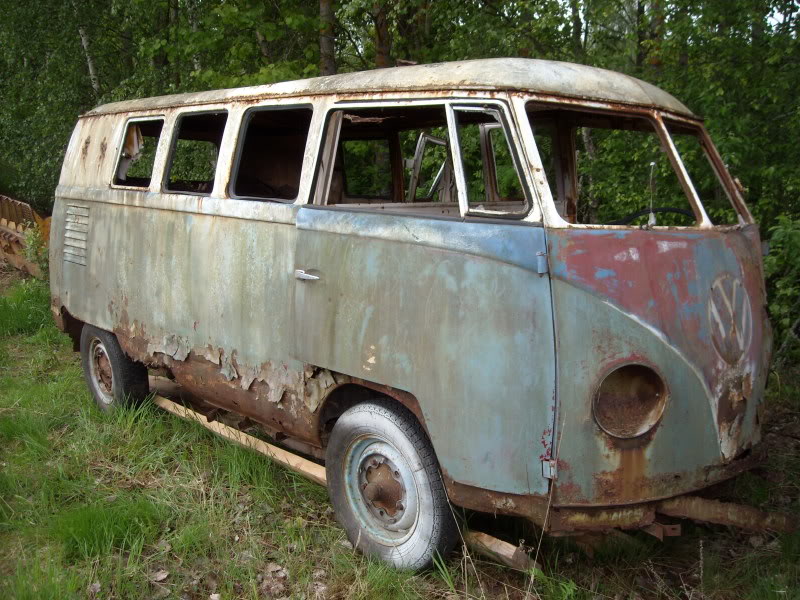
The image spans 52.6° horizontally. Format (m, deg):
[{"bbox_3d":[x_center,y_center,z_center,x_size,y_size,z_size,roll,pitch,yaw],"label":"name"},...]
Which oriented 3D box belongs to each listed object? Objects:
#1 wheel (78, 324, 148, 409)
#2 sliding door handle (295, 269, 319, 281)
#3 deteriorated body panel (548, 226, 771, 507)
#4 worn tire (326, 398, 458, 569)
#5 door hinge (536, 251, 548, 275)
[{"bbox_3d":[-1.680,0.397,4.750,0.165,0.640,0.640,-6,12,-43],"label":"wheel"},{"bbox_3d":[-0.341,-0.093,2.998,0.042,0.033,0.120,-6,12,-43],"label":"sliding door handle"},{"bbox_3d":[1.041,0.159,2.791,1.580,0.830,0.280,-6,12,-43],"label":"deteriorated body panel"},{"bbox_3d":[-0.036,0.697,3.027,0.165,0.640,0.640,-6,12,-43],"label":"worn tire"},{"bbox_3d":[0.407,-0.106,2.318,0.030,0.066,0.022,8,10,34],"label":"door hinge"}]

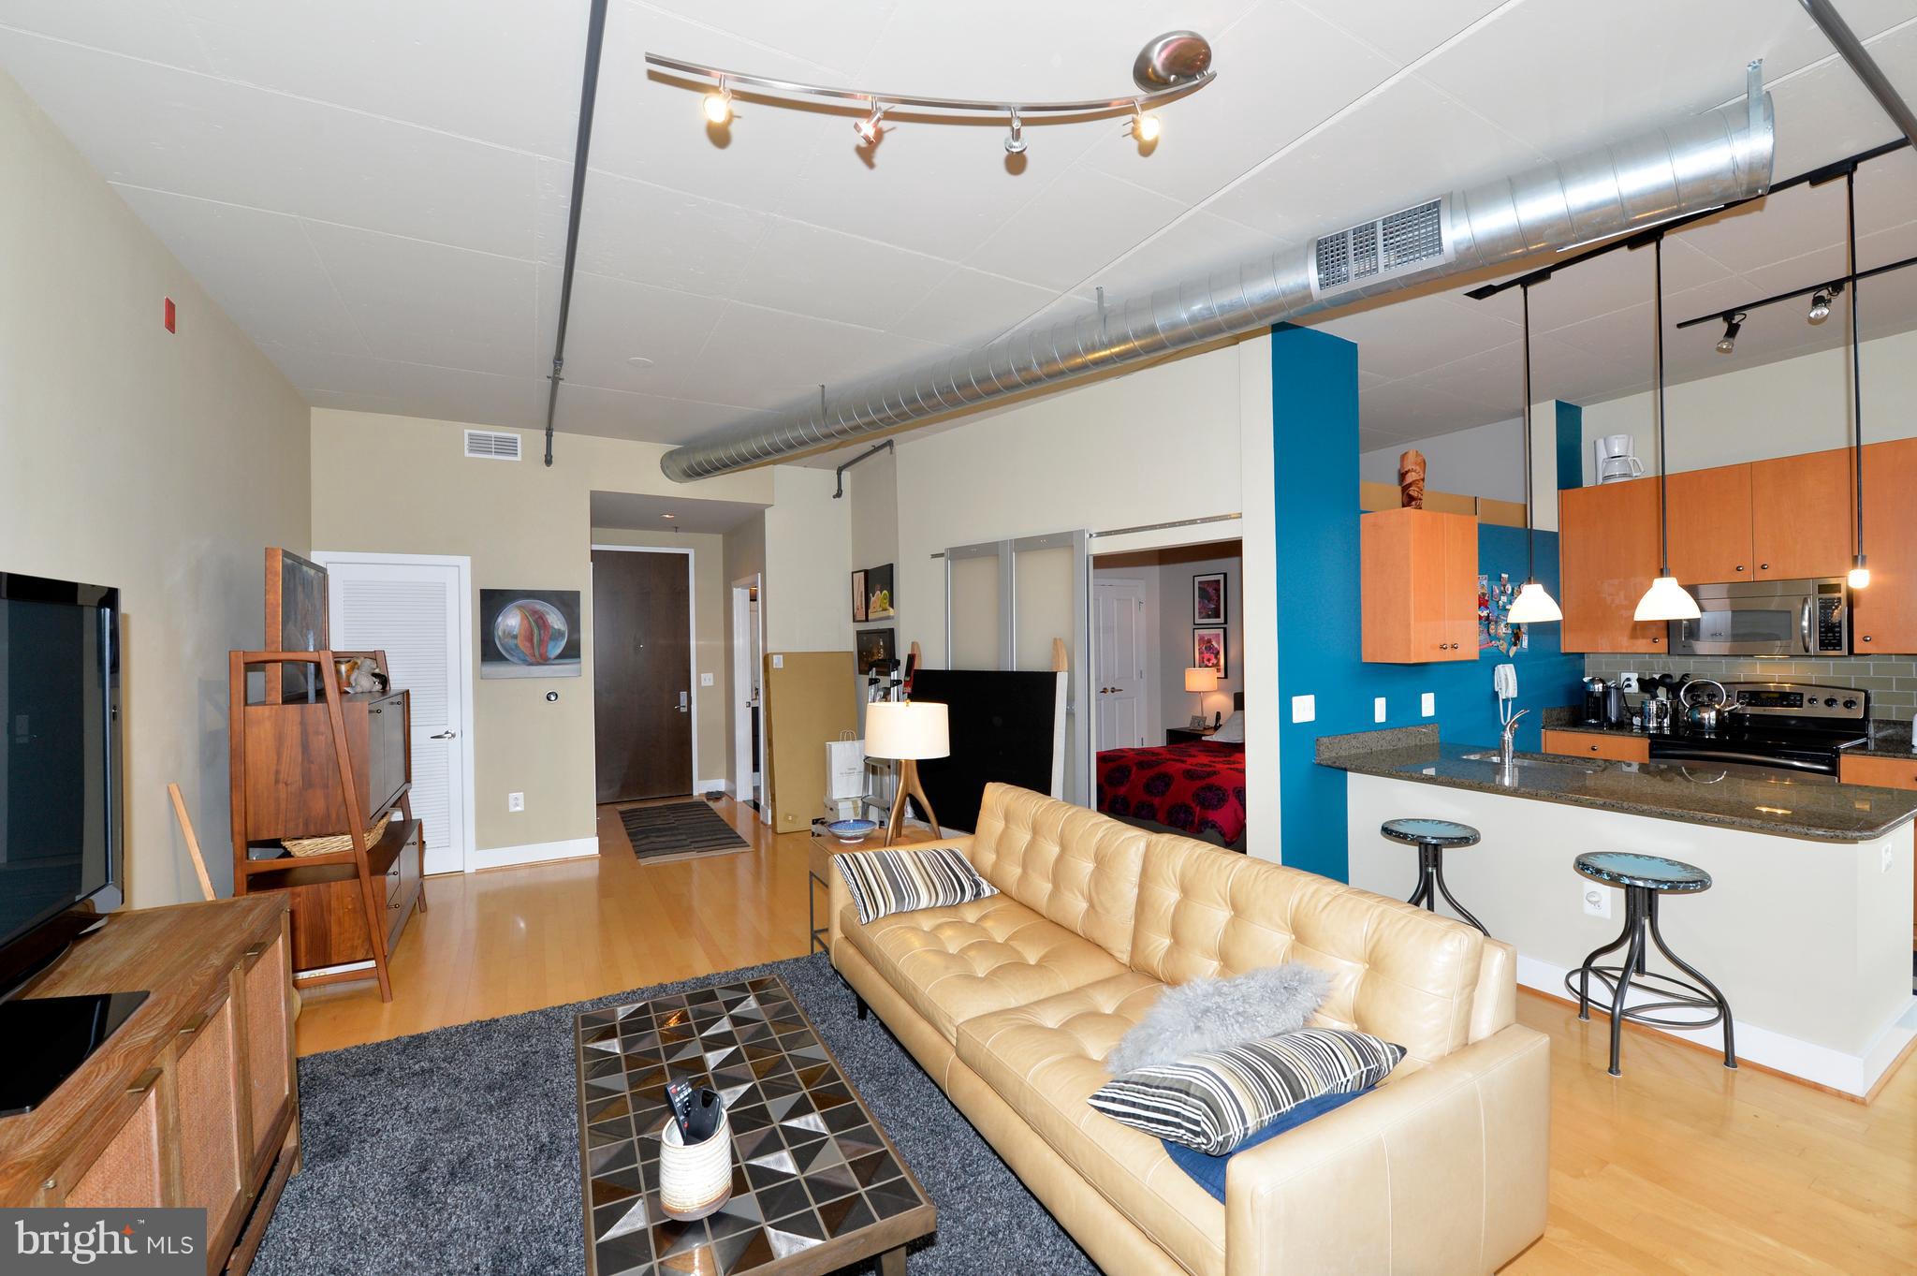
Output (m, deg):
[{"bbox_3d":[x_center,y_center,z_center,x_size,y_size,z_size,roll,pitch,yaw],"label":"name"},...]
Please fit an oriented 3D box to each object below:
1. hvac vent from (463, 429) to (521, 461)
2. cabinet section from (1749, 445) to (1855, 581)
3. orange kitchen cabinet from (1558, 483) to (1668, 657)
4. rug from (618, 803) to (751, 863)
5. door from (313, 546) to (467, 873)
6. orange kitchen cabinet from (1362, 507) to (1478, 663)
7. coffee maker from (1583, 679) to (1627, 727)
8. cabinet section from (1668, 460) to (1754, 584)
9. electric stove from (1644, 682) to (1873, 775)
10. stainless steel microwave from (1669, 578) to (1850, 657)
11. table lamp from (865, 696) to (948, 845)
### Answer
[{"bbox_3d":[-3.272,-1.347,5.246,0.342,0.170,0.030,-1,0,-30],"label":"hvac vent"},{"bbox_3d":[4.802,-0.669,4.203,0.340,0.688,0.370,-1,0,-30],"label":"cabinet section"},{"bbox_3d":[4.449,-0.460,4.993,0.330,1.113,0.550,-1,0,-30],"label":"orange kitchen cabinet"},{"bbox_3d":[-2.401,1.610,6.354,0.764,0.012,2.005,-1,0,-30],"label":"rug"},{"bbox_3d":[-3.725,0.538,4.966,0.830,2.193,0.090,-1,0,-30],"label":"door"},{"bbox_3d":[2.485,-0.266,4.027,0.614,0.788,0.305,-1,0,-30],"label":"orange kitchen cabinet"},{"bbox_3d":[4.280,0.427,4.929,0.270,0.301,0.170,-1,0,-30],"label":"coffee maker"},{"bbox_3d":[4.618,-0.665,4.524,0.340,0.688,0.371,-1,0,-30],"label":"cabinet section"},{"bbox_3d":[4.642,0.888,4.332,0.680,1.190,0.755,-1,0,-30],"label":"electric stove"},{"bbox_3d":[4.756,-0.114,4.418,0.390,0.430,0.735,-1,0,-30],"label":"stainless steel microwave"},{"bbox_3d":[-0.249,0.640,3.601,0.410,0.695,0.410,-1,0,0],"label":"table lamp"}]

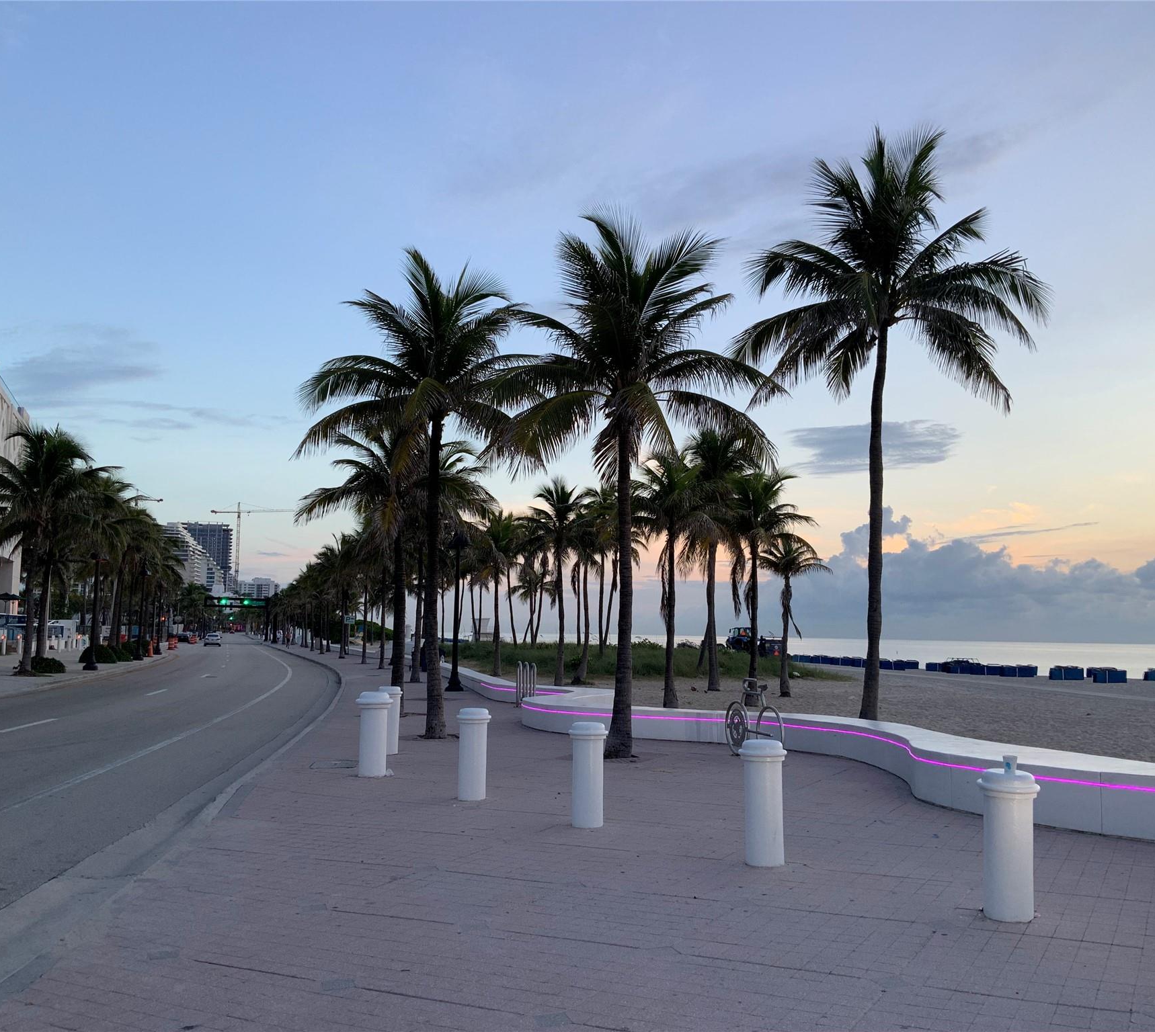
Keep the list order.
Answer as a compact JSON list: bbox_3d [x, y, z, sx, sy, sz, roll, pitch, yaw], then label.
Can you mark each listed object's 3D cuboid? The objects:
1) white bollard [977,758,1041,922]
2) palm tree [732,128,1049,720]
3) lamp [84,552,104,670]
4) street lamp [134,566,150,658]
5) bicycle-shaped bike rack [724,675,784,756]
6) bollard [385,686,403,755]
[{"bbox_3d":[2.639,1.987,7.084,0.350,0.932,0.350,1,-6,0],"label":"white bollard"},{"bbox_3d":[5.376,-1.714,19.748,5.480,10.300,5.480,1,-6,0],"label":"palm tree"},{"bbox_3d":[-18.253,3.511,43.636,0.620,4.600,0.620,1,-6,0],"label":"lamp"},{"bbox_3d":[-21.448,4.755,56.706,0.650,4.596,0.650,1,-6,0],"label":"street lamp"},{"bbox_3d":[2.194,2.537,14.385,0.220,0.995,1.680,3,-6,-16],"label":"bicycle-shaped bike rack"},{"bbox_3d":[-2.524,2.743,15.475,0.350,0.887,0.350,1,-6,0],"label":"bollard"}]

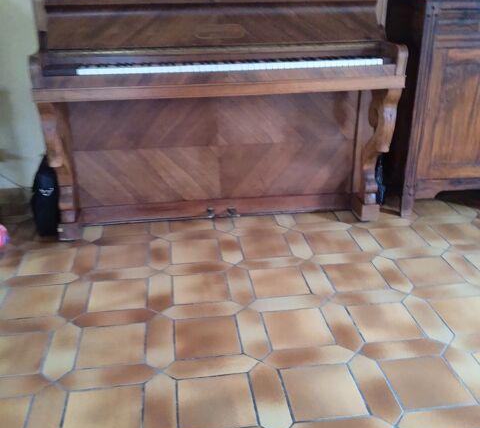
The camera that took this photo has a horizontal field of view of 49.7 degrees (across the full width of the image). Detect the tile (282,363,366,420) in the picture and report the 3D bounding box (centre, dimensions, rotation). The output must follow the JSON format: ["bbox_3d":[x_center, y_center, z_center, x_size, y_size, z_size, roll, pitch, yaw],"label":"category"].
[{"bbox_3d":[0.223,0.484,1.402,0.195,0.012,0.195,-3,23,-7],"label":"tile"}]

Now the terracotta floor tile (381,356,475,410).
[{"bbox_3d":[0.517,0.471,1.454,0.198,0.010,0.195,-3,24,-7],"label":"terracotta floor tile"}]

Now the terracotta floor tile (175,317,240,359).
[{"bbox_3d":[-0.100,0.381,1.595,0.190,0.010,0.190,-3,23,-7],"label":"terracotta floor tile"}]

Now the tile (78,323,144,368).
[{"bbox_3d":[-0.390,0.406,1.590,0.195,0.012,0.195,-3,23,-7],"label":"tile"}]

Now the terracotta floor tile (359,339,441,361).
[{"bbox_3d":[0.497,0.414,1.582,0.283,0.010,0.085,-3,24,-7],"label":"terracotta floor tile"}]

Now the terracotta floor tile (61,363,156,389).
[{"bbox_3d":[-0.370,0.462,1.459,0.285,0.012,0.086,-3,23,-7],"label":"terracotta floor tile"}]

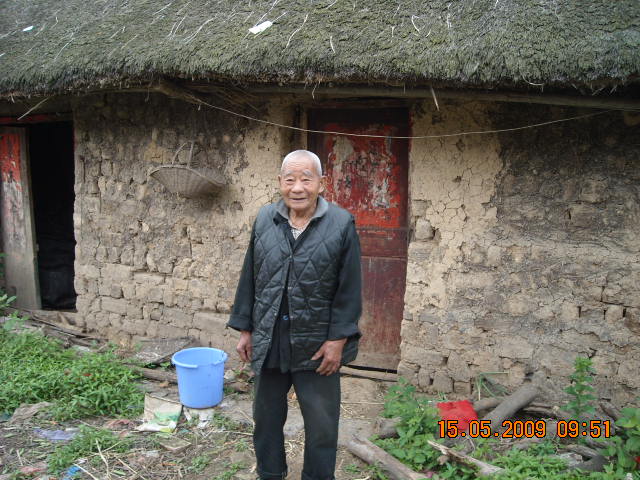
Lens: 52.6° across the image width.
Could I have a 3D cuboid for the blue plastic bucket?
[{"bbox_3d":[-0.689,0.802,3.743,0.323,0.260,0.316,0,10,0],"label":"blue plastic bucket"}]

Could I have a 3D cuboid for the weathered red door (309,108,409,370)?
[{"bbox_3d":[0.248,0.018,4.232,0.661,1.714,0.050,3,11,16],"label":"weathered red door"}]

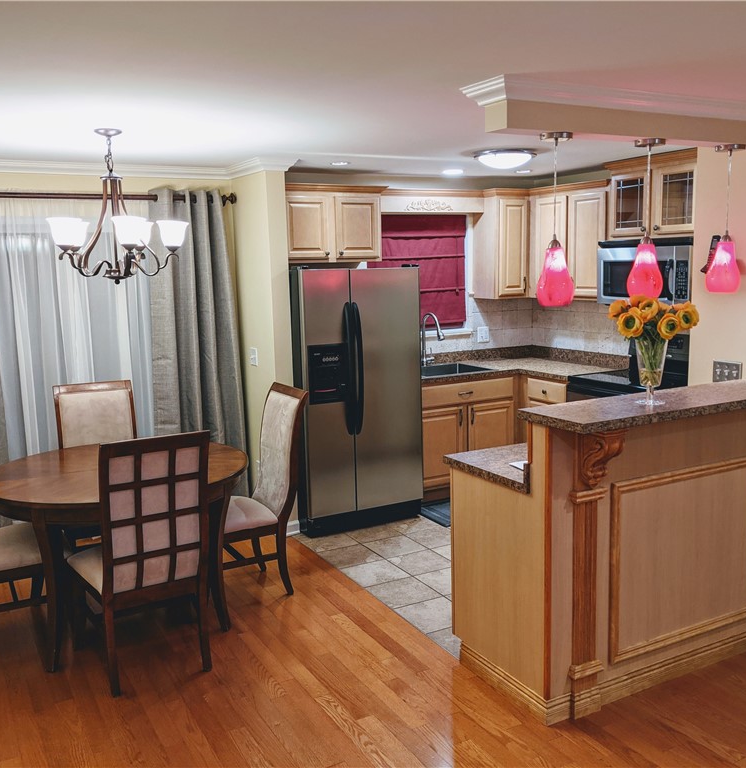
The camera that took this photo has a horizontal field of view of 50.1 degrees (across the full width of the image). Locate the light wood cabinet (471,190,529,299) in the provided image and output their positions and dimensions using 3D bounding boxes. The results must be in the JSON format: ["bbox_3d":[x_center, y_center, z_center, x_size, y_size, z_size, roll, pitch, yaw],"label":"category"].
[{"bbox_3d":[1.055,-1.149,6.617,0.363,0.868,0.345,-6,9,-28],"label":"light wood cabinet"}]

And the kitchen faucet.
[{"bbox_3d":[0.489,-0.327,6.199,0.099,0.418,0.268,-6,10,-28],"label":"kitchen faucet"}]

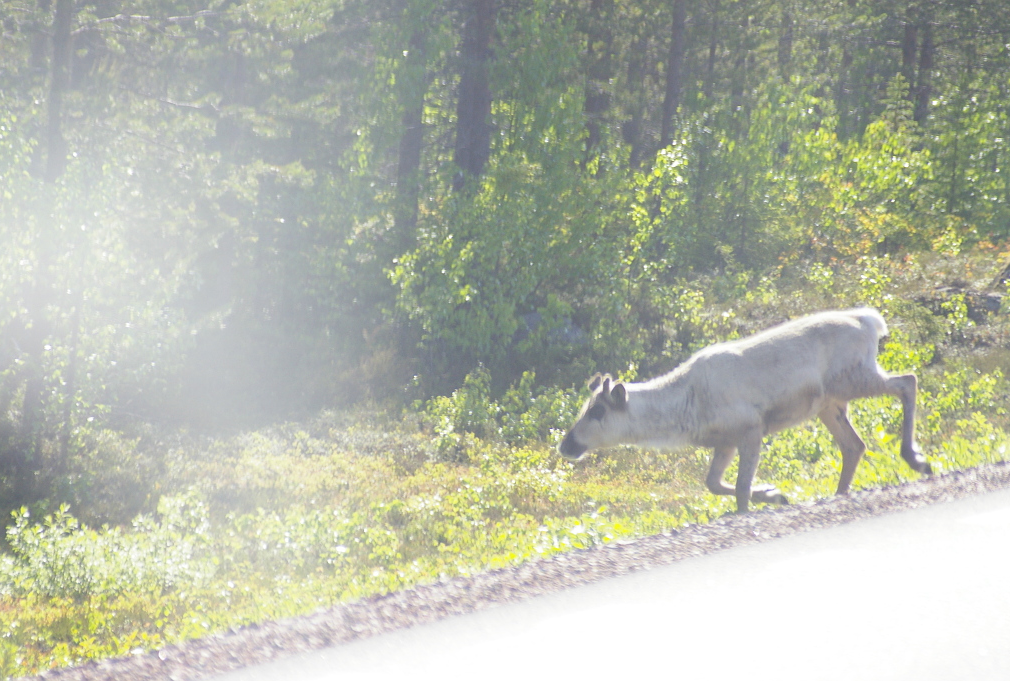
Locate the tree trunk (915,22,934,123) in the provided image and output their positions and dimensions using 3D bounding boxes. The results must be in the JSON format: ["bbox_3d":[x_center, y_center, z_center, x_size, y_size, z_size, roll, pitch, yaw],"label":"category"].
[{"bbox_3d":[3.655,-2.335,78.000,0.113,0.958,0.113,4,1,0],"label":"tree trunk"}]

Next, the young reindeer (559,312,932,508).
[{"bbox_3d":[1.057,0.309,39.500,1.650,0.900,0.420,1,1,2],"label":"young reindeer"}]

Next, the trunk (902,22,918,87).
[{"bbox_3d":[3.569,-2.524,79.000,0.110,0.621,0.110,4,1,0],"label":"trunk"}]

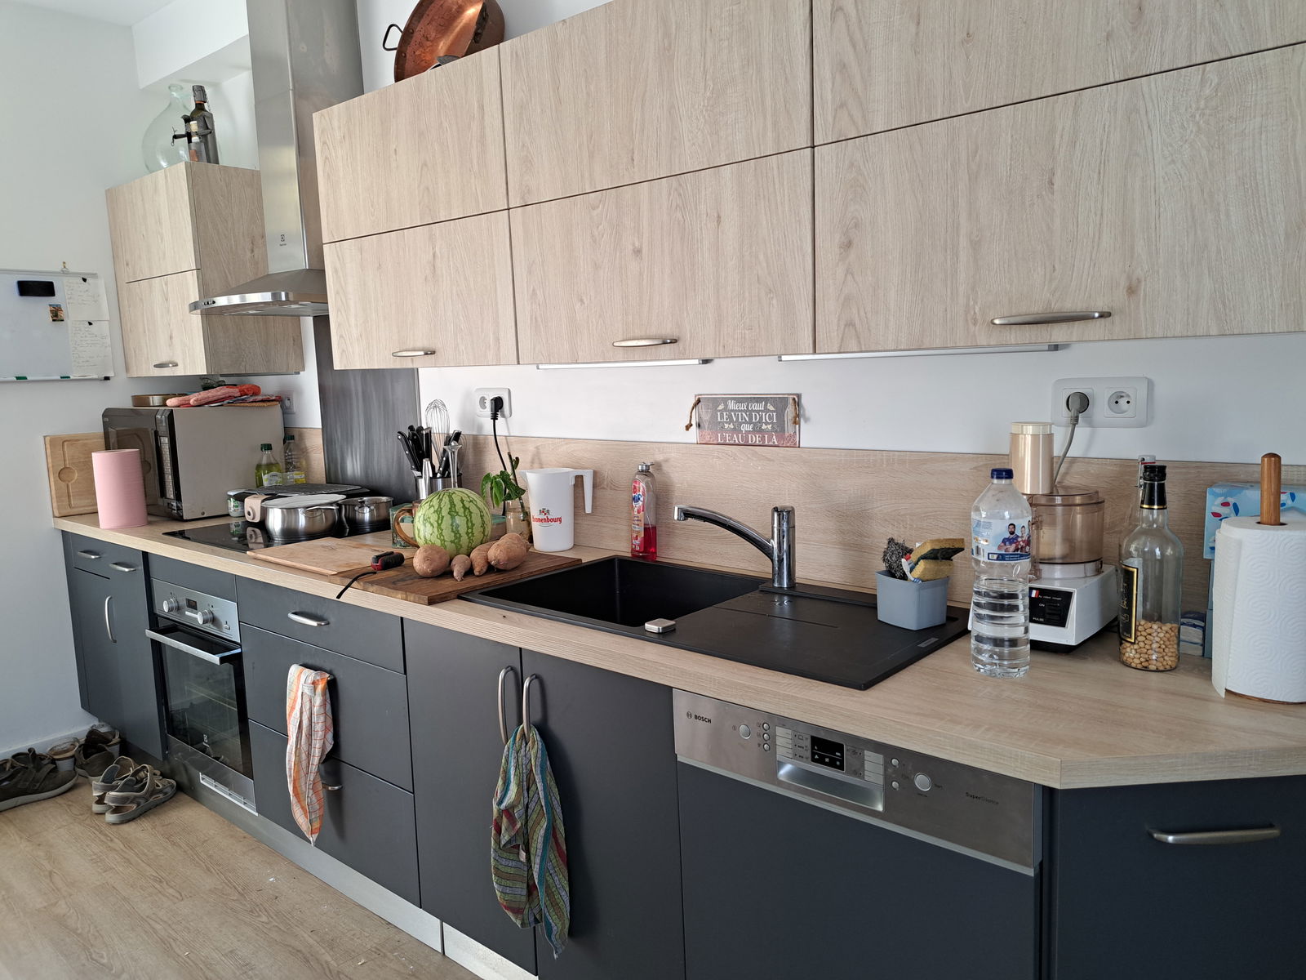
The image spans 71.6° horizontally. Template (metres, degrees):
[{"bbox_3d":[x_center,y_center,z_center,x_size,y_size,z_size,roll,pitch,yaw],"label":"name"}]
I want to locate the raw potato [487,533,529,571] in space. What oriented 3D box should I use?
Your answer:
[{"bbox_3d":[-0.360,0.154,2.263,0.086,0.083,0.147,0,8,12],"label":"raw potato"}]

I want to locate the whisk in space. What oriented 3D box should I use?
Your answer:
[{"bbox_3d":[-0.636,-0.106,2.713,0.074,0.330,0.074,5,10,39],"label":"whisk"}]

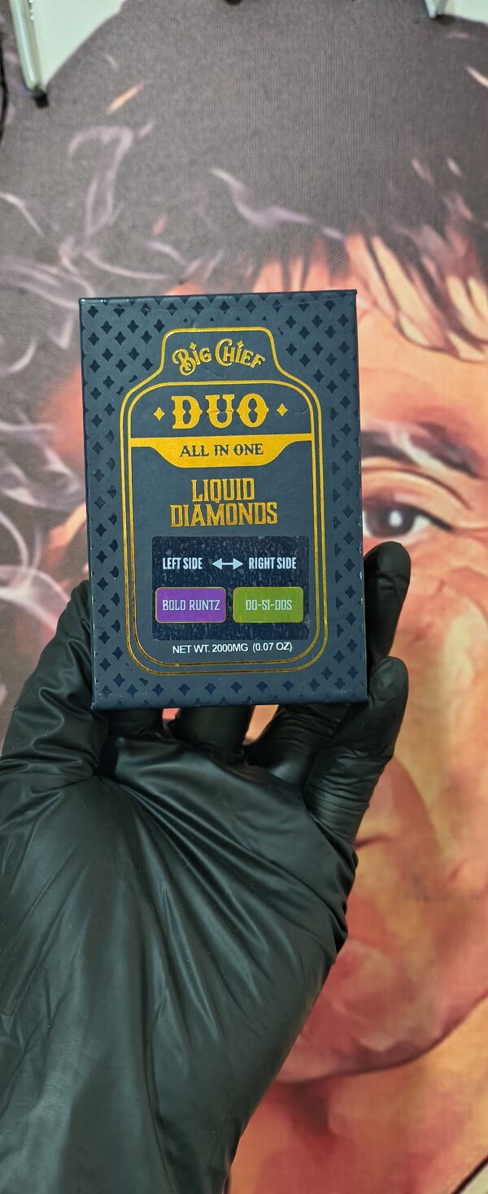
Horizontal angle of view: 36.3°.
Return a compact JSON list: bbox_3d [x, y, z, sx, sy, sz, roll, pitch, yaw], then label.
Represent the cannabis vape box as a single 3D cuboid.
[{"bbox_3d":[-0.006,-0.028,0.229,0.080,0.024,0.119,-1,91,1],"label":"cannabis vape box"}]

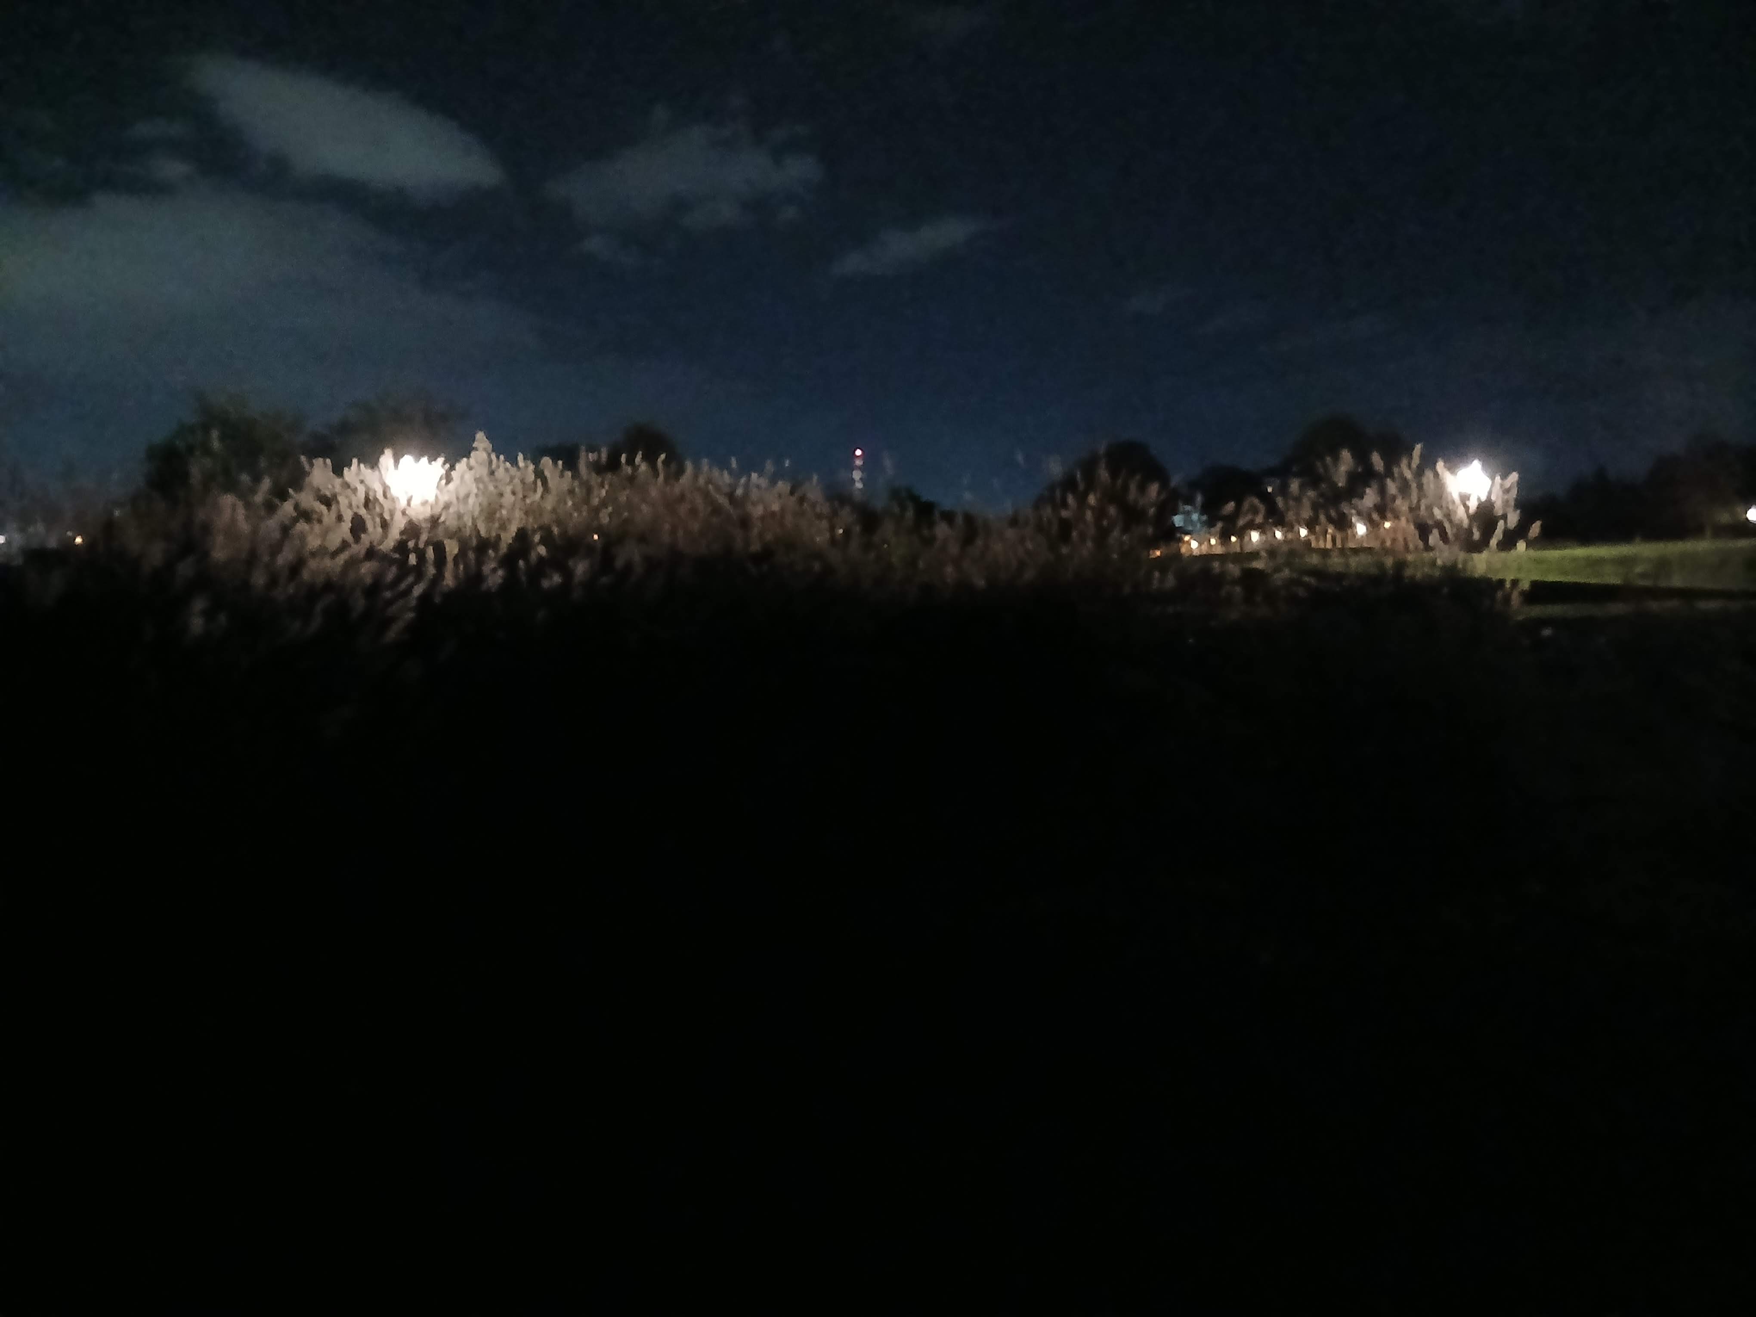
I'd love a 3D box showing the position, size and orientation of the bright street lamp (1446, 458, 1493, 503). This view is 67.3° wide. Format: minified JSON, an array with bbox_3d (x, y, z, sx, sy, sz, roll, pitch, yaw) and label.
[{"bbox_3d":[8.976,-2.684,20.000,0.650,0.650,0.650,2,5,24],"label":"bright street lamp"}]

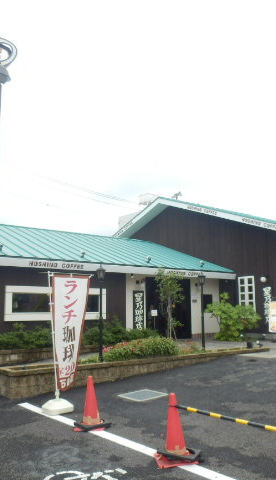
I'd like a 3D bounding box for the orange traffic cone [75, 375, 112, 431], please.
[{"bbox_3d":[-0.637,2.234,6.124,0.400,0.680,0.400,0,-10,-3],"label":"orange traffic cone"}]

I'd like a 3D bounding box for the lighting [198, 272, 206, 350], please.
[{"bbox_3d":[2.005,2.209,13.759,0.200,2.360,0.200,7,-12,-36],"label":"lighting"}]

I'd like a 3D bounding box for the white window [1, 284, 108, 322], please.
[{"bbox_3d":[-2.790,2.282,15.802,3.970,1.150,0.140,7,-12,-36],"label":"white window"}]

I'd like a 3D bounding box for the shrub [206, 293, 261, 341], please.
[{"bbox_3d":[3.487,2.853,16.546,1.600,1.720,1.450,7,-12,-37],"label":"shrub"}]

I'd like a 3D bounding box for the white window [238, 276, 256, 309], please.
[{"bbox_3d":[4.209,2.230,17.165,0.100,1.630,0.770,7,-12,-37],"label":"white window"}]

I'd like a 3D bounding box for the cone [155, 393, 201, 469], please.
[{"bbox_3d":[0.412,1.992,4.761,0.400,0.680,0.400,3,-10,-23],"label":"cone"}]

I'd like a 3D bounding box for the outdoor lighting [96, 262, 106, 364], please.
[{"bbox_3d":[-0.788,1.573,9.631,0.200,2.080,0.200,7,-12,-37],"label":"outdoor lighting"}]

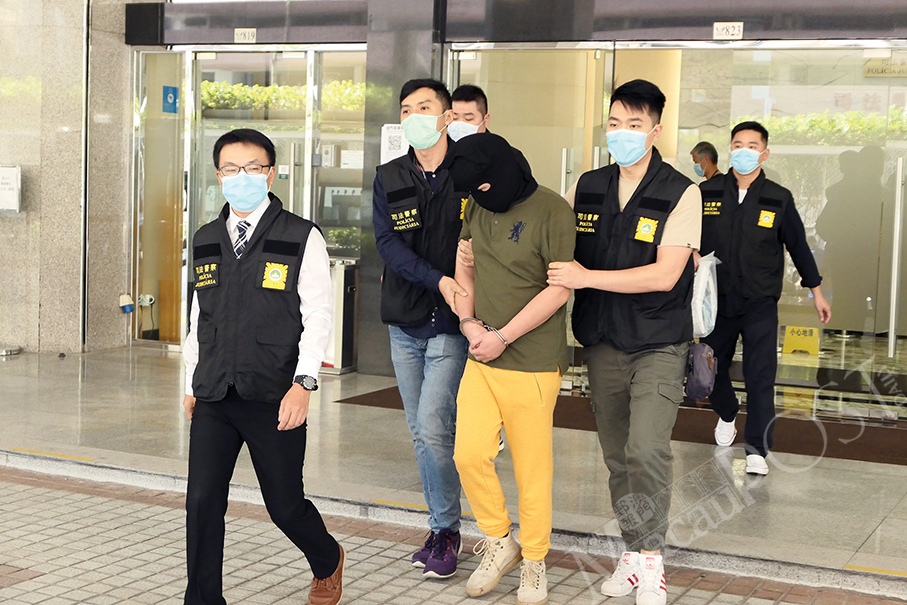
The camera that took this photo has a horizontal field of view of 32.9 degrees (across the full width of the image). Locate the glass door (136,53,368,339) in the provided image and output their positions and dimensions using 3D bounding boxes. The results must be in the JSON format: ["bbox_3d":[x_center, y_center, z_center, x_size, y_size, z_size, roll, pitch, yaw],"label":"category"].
[{"bbox_3d":[-1.467,-0.715,10.928,2.000,2.230,0.300,4,5,26],"label":"glass door"}]

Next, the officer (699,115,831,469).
[{"bbox_3d":[1.532,-0.065,7.533,0.600,1.670,0.580,4,5,20],"label":"officer"}]

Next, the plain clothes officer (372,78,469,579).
[{"bbox_3d":[-0.067,0.075,5.553,0.500,1.760,0.420,3,5,17],"label":"plain clothes officer"}]

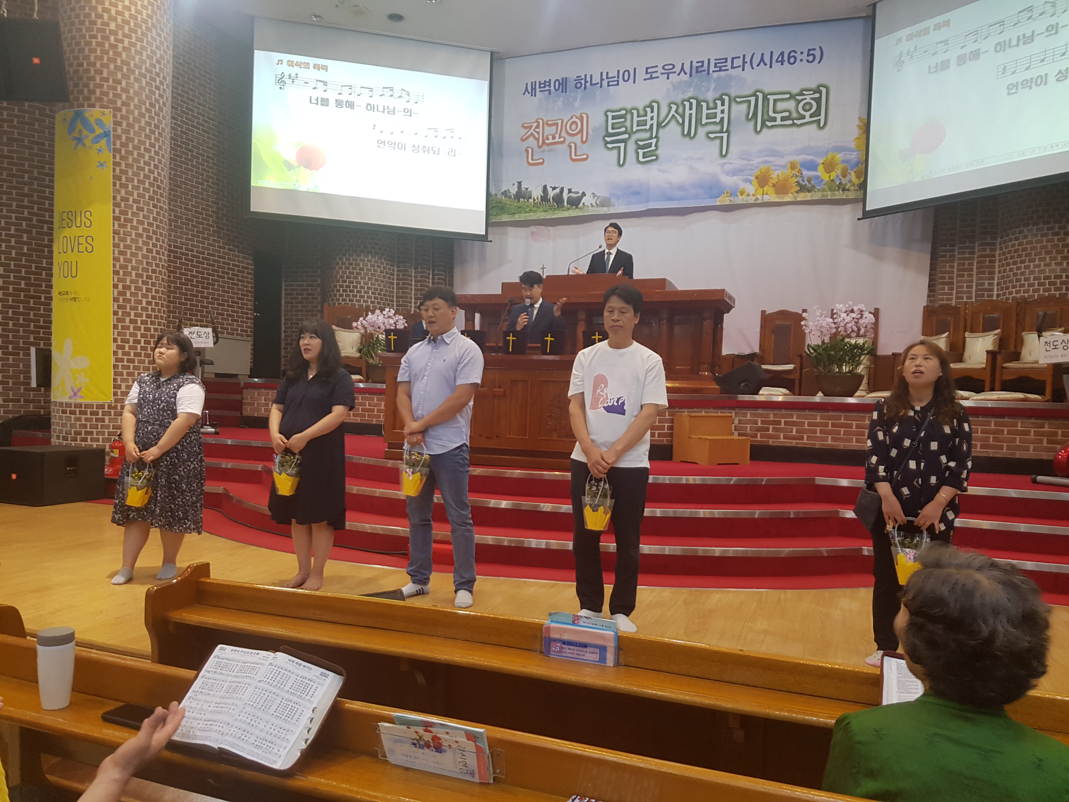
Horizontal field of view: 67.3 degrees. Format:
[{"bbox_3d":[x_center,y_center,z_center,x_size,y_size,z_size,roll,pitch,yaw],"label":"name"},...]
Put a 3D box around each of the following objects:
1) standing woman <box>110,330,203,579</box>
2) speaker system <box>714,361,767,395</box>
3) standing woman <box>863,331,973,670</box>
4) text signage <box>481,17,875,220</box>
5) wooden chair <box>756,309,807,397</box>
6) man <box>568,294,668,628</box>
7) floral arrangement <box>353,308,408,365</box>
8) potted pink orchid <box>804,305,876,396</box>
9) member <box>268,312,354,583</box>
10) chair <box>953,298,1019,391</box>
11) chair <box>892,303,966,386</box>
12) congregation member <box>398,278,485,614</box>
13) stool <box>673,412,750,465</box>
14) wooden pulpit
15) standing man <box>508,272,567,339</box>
[{"bbox_3d":[-2.277,0.323,4.860,0.510,1.483,0.420,2,1,8],"label":"standing woman"},{"bbox_3d":[2.003,-0.222,7.750,0.430,0.330,0.450,3,1,30],"label":"speaker system"},{"bbox_3d":[1.768,0.465,3.761,0.520,1.516,0.400,2,2,20],"label":"standing woman"},{"bbox_3d":[1.695,-3.623,10.581,5.142,2.245,0.050,2,2,19],"label":"text signage"},{"bbox_3d":[3.232,-0.626,10.550,0.610,1.130,0.600,3,1,30],"label":"wooden chair"},{"bbox_3d":[0.435,0.284,4.184,0.530,1.787,0.380,2,2,16],"label":"man"},{"bbox_3d":[-1.813,-0.761,9.500,0.640,0.660,0.550,3,1,24],"label":"floral arrangement"},{"bbox_3d":[2.640,-0.440,6.990,0.600,0.810,0.550,2,2,18],"label":"potted pink orchid"},{"bbox_3d":[-1.358,0.310,4.830,0.490,1.611,0.420,2,2,22],"label":"member"},{"bbox_3d":[4.443,-0.542,8.112,0.550,1.030,0.630,0,2,-28],"label":"chair"},{"bbox_3d":[4.684,-0.555,9.550,0.600,1.130,0.610,1,2,-32],"label":"chair"},{"bbox_3d":[-0.530,0.244,4.530,0.480,1.764,0.420,2,1,22],"label":"congregation member"},{"bbox_3d":[1.529,0.329,6.929,0.435,0.410,0.410,0,2,-28],"label":"stool"},{"bbox_3d":[0.324,-0.359,7.223,2.649,1.709,2.259,2,2,17],"label":"wooden pulpit"},{"bbox_3d":[-0.004,-0.309,6.800,0.500,1.640,0.420,2,1,15],"label":"standing man"}]

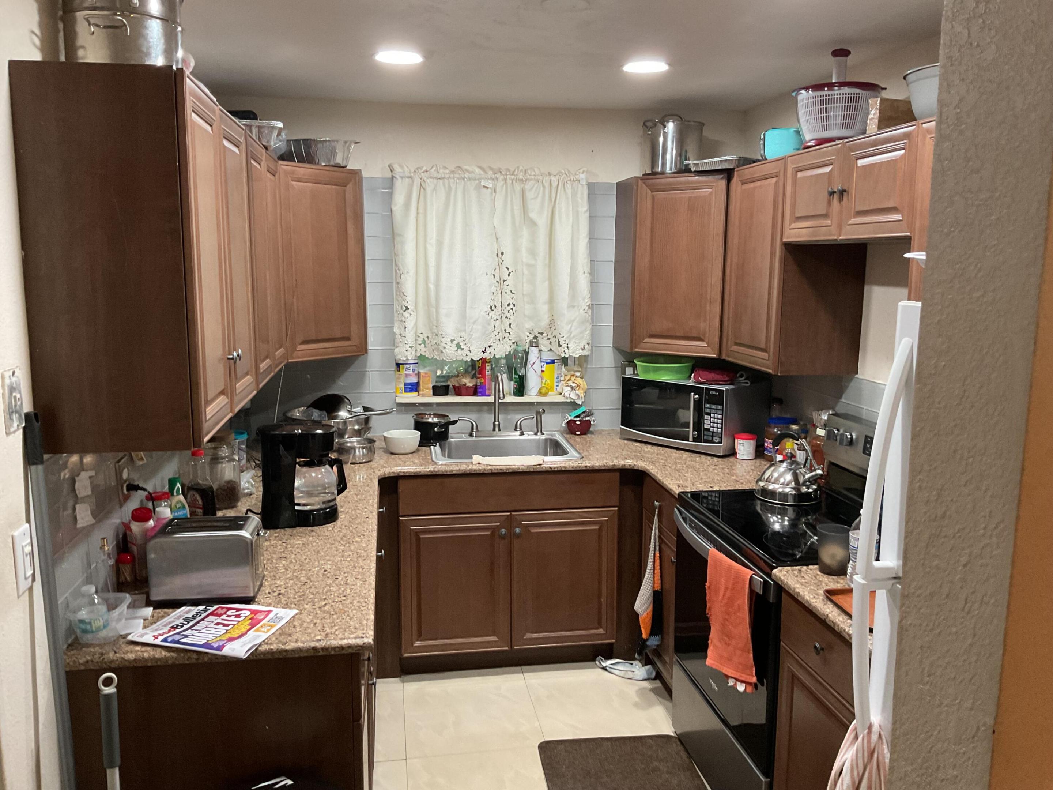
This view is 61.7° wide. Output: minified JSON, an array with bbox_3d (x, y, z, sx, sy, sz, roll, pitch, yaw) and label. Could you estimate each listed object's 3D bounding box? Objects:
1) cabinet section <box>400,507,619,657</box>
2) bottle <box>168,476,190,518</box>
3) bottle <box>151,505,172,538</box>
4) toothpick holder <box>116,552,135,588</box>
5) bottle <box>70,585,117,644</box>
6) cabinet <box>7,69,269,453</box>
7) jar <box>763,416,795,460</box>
[{"bbox_3d":[-0.111,0.731,3.952,0.905,0.603,0.580,-1,9,-9],"label":"cabinet section"},{"bbox_3d":[-1.004,0.341,2.555,0.070,0.200,0.050,-5,10,-32],"label":"bottle"},{"bbox_3d":[-0.932,0.375,2.289,0.072,0.170,0.065,-1,9,-9],"label":"bottle"},{"bbox_3d":[-0.995,0.431,2.188,0.039,0.081,0.039,-1,8,-9],"label":"toothpick holder"},{"bbox_3d":[-0.919,0.463,1.864,0.072,0.122,0.072,-4,10,-26],"label":"bottle"},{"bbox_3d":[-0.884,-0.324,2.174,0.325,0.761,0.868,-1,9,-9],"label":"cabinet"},{"bbox_3d":[1.038,0.186,3.616,0.125,0.178,0.125,0,9,0],"label":"jar"}]

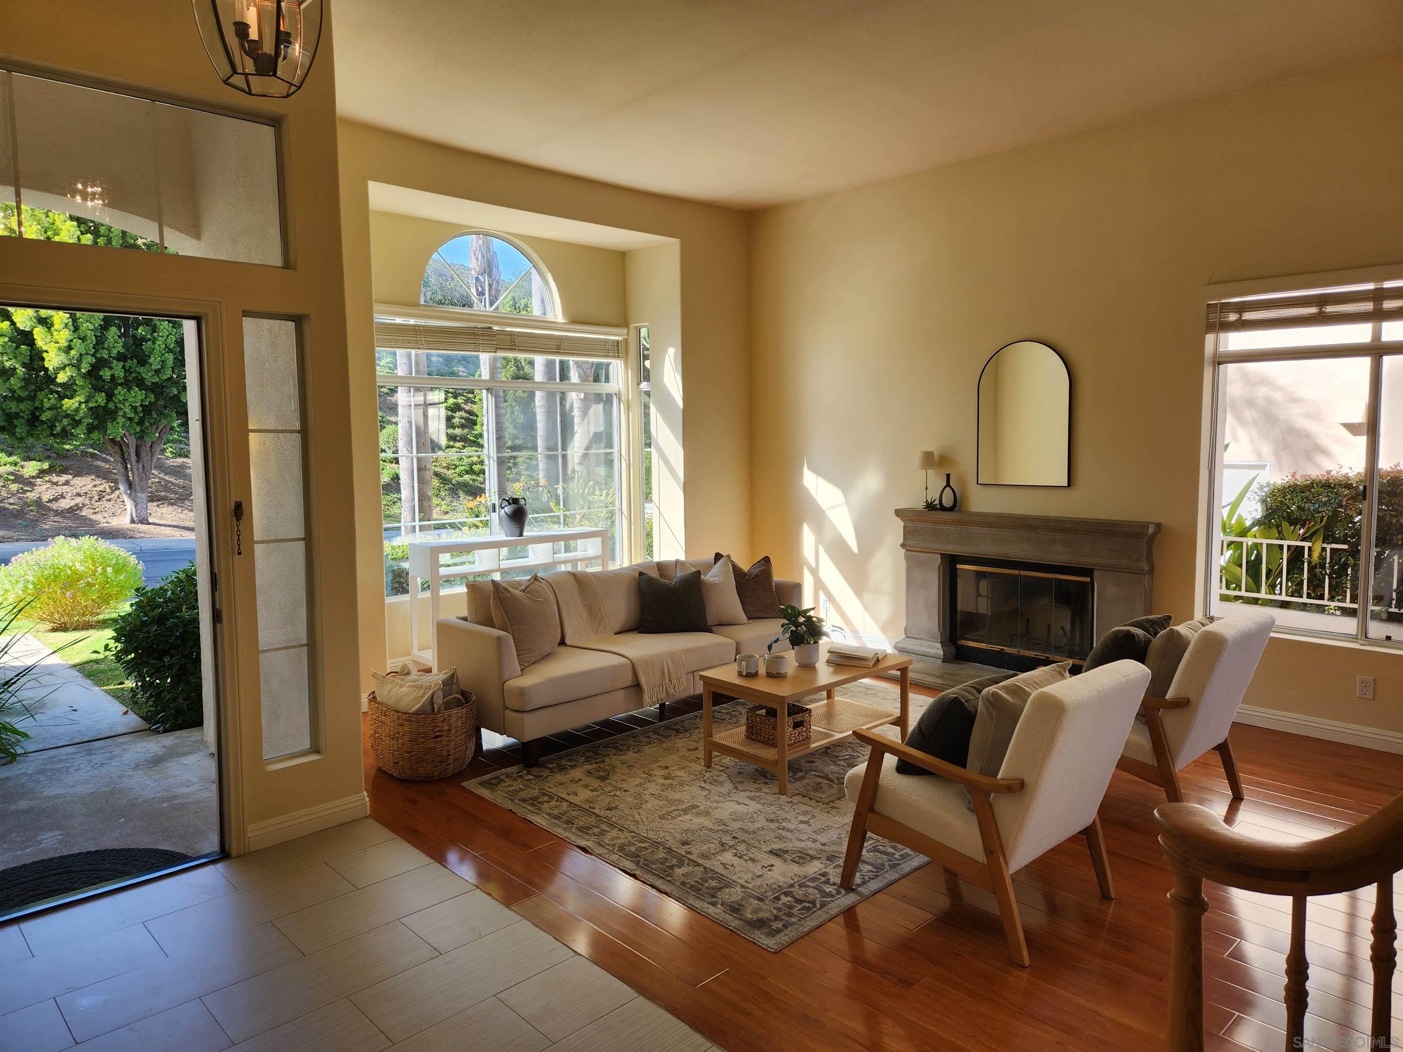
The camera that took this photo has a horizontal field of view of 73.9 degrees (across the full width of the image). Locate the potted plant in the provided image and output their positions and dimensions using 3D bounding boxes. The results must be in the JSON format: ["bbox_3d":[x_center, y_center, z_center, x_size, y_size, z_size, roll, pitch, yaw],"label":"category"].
[{"bbox_3d":[0.491,0.556,4.717,0.290,0.300,0.260,0,6,6],"label":"potted plant"}]

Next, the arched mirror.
[{"bbox_3d":[2.048,-0.711,5.905,0.035,0.915,0.615,-6,8,-44],"label":"arched mirror"}]

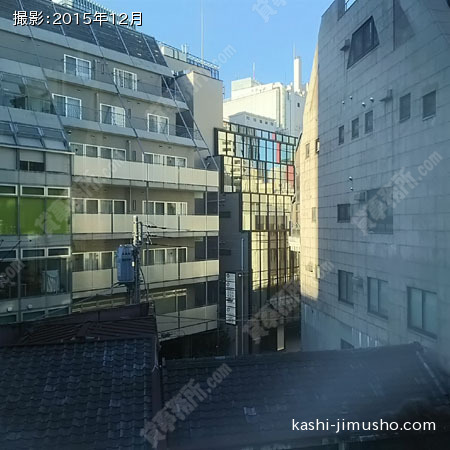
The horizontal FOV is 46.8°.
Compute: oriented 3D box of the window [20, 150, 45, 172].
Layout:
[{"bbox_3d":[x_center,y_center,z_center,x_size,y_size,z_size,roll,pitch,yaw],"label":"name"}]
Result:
[{"bbox_3d":[-9.020,-2.980,24.400,0.150,1.050,1.200,0,1,40],"label":"window"}]

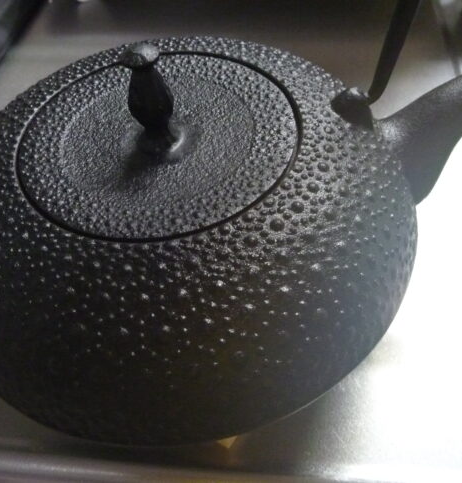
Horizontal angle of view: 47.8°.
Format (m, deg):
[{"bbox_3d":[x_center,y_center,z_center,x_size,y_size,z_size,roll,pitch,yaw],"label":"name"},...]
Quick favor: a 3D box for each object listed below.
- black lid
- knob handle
[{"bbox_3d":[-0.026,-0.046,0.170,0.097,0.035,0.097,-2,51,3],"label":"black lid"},{"bbox_3d":[-0.026,-0.047,0.169,0.015,0.032,0.015,-6,51,0],"label":"knob handle"}]

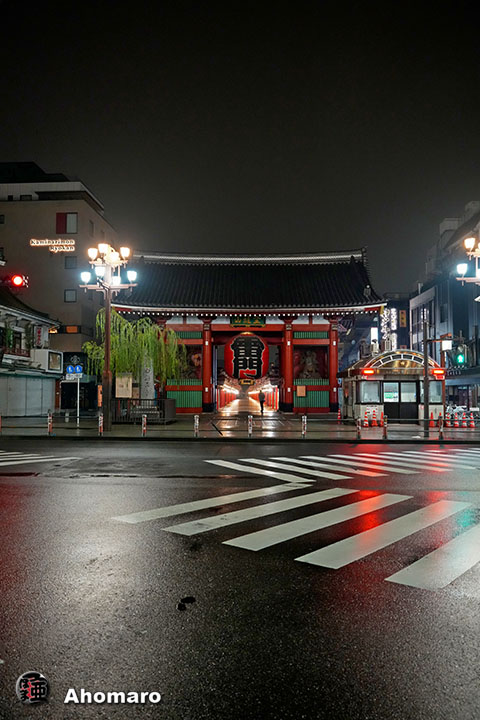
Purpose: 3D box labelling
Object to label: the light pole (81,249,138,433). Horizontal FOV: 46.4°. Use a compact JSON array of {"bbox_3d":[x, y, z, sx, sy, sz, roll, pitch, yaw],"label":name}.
[{"bbox_3d":[-5.420,-0.847,22.599,2.350,7.350,2.350,0,-4,6],"label":"light pole"}]

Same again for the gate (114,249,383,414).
[{"bbox_3d":[0.600,-2.147,40.417,16.800,11.700,10.400,0,-4,0],"label":"gate"}]

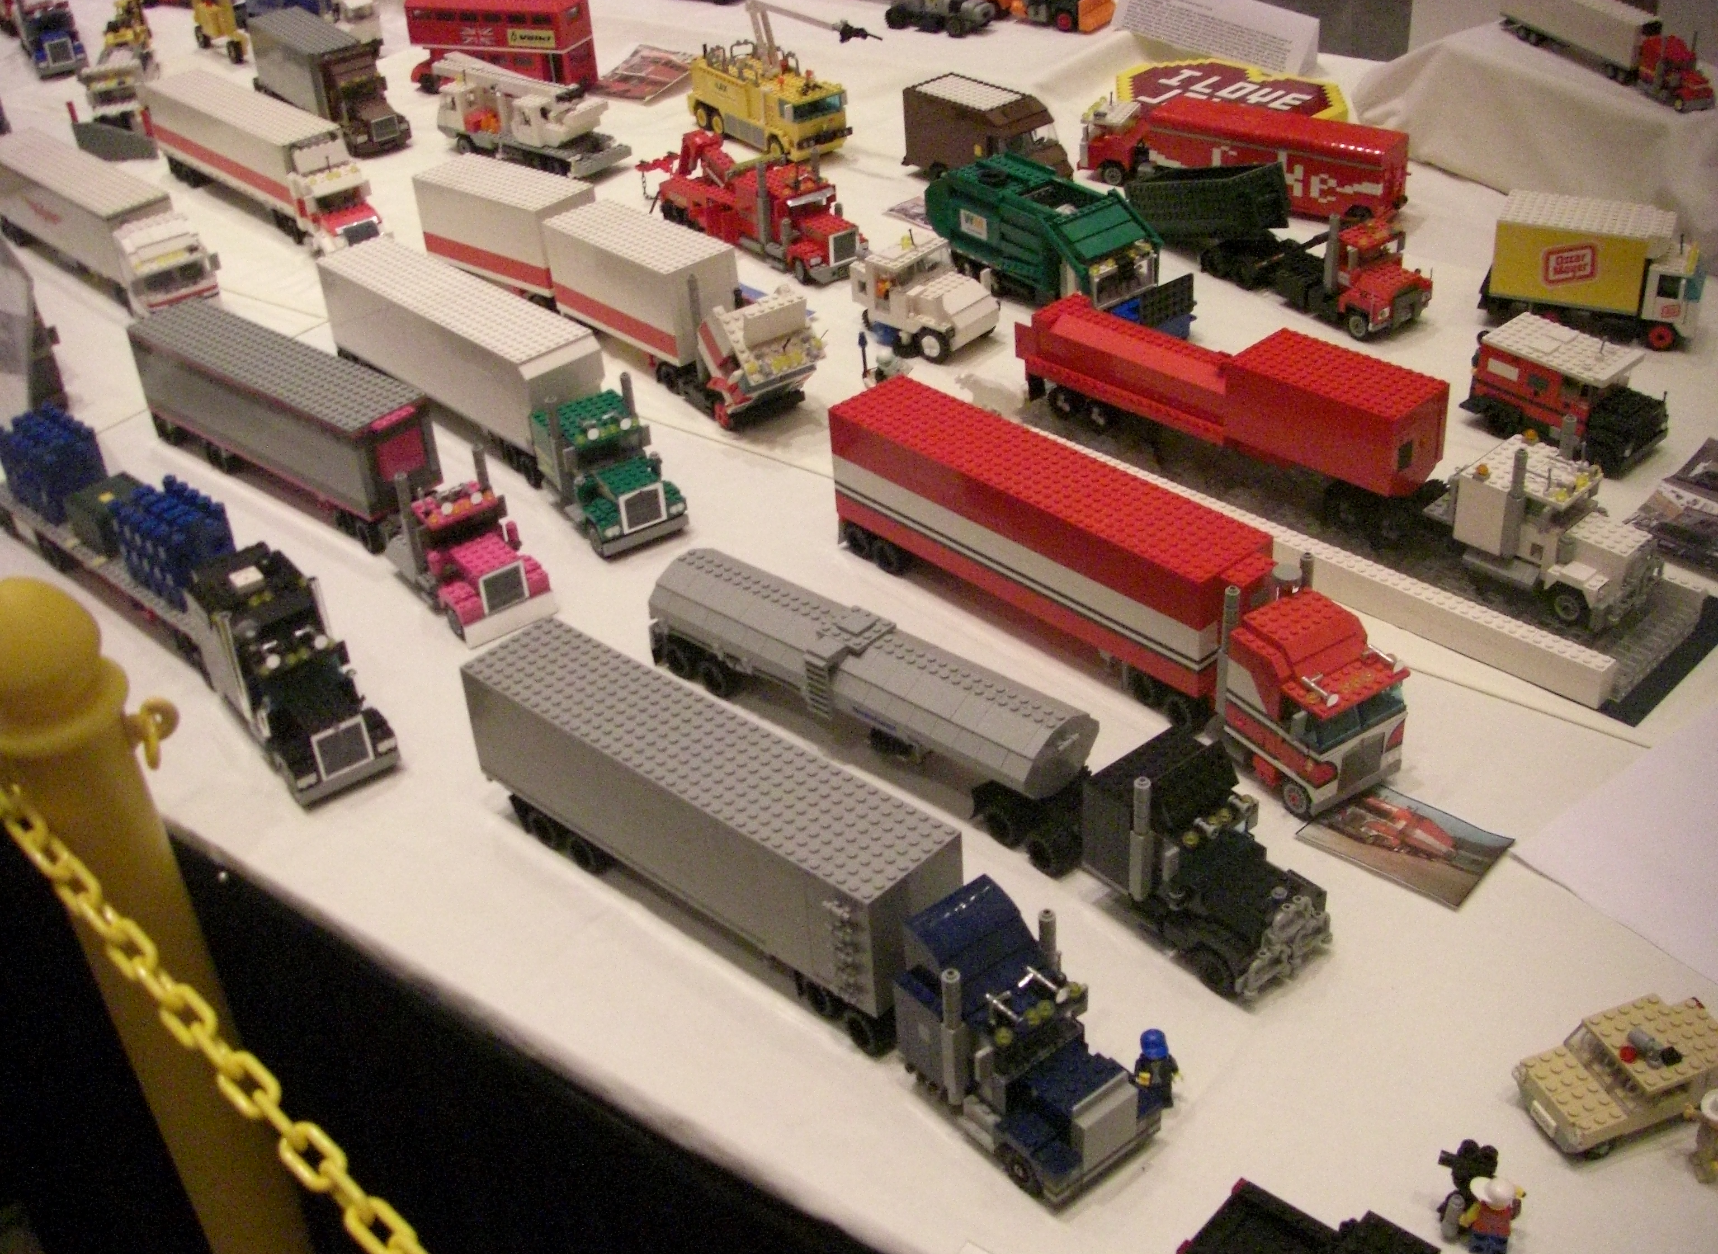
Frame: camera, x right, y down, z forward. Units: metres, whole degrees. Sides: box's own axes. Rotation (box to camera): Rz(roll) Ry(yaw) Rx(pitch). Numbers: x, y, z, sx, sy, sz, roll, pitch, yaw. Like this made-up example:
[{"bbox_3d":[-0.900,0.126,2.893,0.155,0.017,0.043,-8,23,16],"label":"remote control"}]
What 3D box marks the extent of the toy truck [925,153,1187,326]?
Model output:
[{"bbox_3d":[0.165,-0.323,1.577,0.076,0.097,0.241,-28,40,-31],"label":"toy truck"}]

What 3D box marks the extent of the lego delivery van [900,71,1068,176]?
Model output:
[{"bbox_3d":[0.122,-0.463,1.802,0.064,0.089,0.163,-30,41,-34],"label":"lego delivery van"}]

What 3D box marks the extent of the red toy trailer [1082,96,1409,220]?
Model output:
[{"bbox_3d":[0.352,-0.439,1.750,0.310,0.076,0.064,19,40,32],"label":"red toy trailer"}]

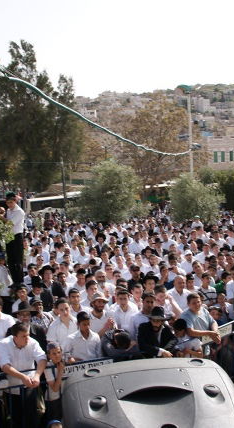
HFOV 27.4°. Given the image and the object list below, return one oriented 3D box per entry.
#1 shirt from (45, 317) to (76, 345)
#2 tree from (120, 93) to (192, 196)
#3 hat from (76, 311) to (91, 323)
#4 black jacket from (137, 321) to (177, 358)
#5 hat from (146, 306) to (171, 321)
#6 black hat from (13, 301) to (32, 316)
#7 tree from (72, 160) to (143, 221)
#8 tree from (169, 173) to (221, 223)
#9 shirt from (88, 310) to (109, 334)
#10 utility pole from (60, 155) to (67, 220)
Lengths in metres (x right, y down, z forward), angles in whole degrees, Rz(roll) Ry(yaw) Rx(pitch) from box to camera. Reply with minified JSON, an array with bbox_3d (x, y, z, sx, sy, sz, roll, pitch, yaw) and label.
[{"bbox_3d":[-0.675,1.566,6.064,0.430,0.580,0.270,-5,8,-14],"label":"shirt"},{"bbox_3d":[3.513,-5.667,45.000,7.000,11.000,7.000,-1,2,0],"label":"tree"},{"bbox_3d":[-0.384,1.179,5.500,0.180,0.110,0.190,-6,8,-24],"label":"hat"},{"bbox_3d":[0.517,1.666,6.108,0.530,0.600,0.360,-4,8,-11],"label":"black jacket"},{"bbox_3d":[0.540,1.263,6.100,0.300,0.140,0.330,-4,8,-6],"label":"hat"},{"bbox_3d":[-1.155,1.172,6.000,0.320,0.150,0.360,-1,2,0],"label":"black hat"},{"bbox_3d":[-0.298,-0.140,19.000,2.800,3.960,2.600,-2,4,0],"label":"tree"},{"bbox_3d":[3.113,0.000,18.800,2.100,3.260,2.000,-2,4,0],"label":"tree"},{"bbox_3d":[-0.213,1.592,6.400,0.480,0.660,0.300,-2,2,-14],"label":"shirt"},{"bbox_3d":[-3.617,-1.348,33.000,0.220,5.480,0.220,-2,4,0],"label":"utility pole"}]

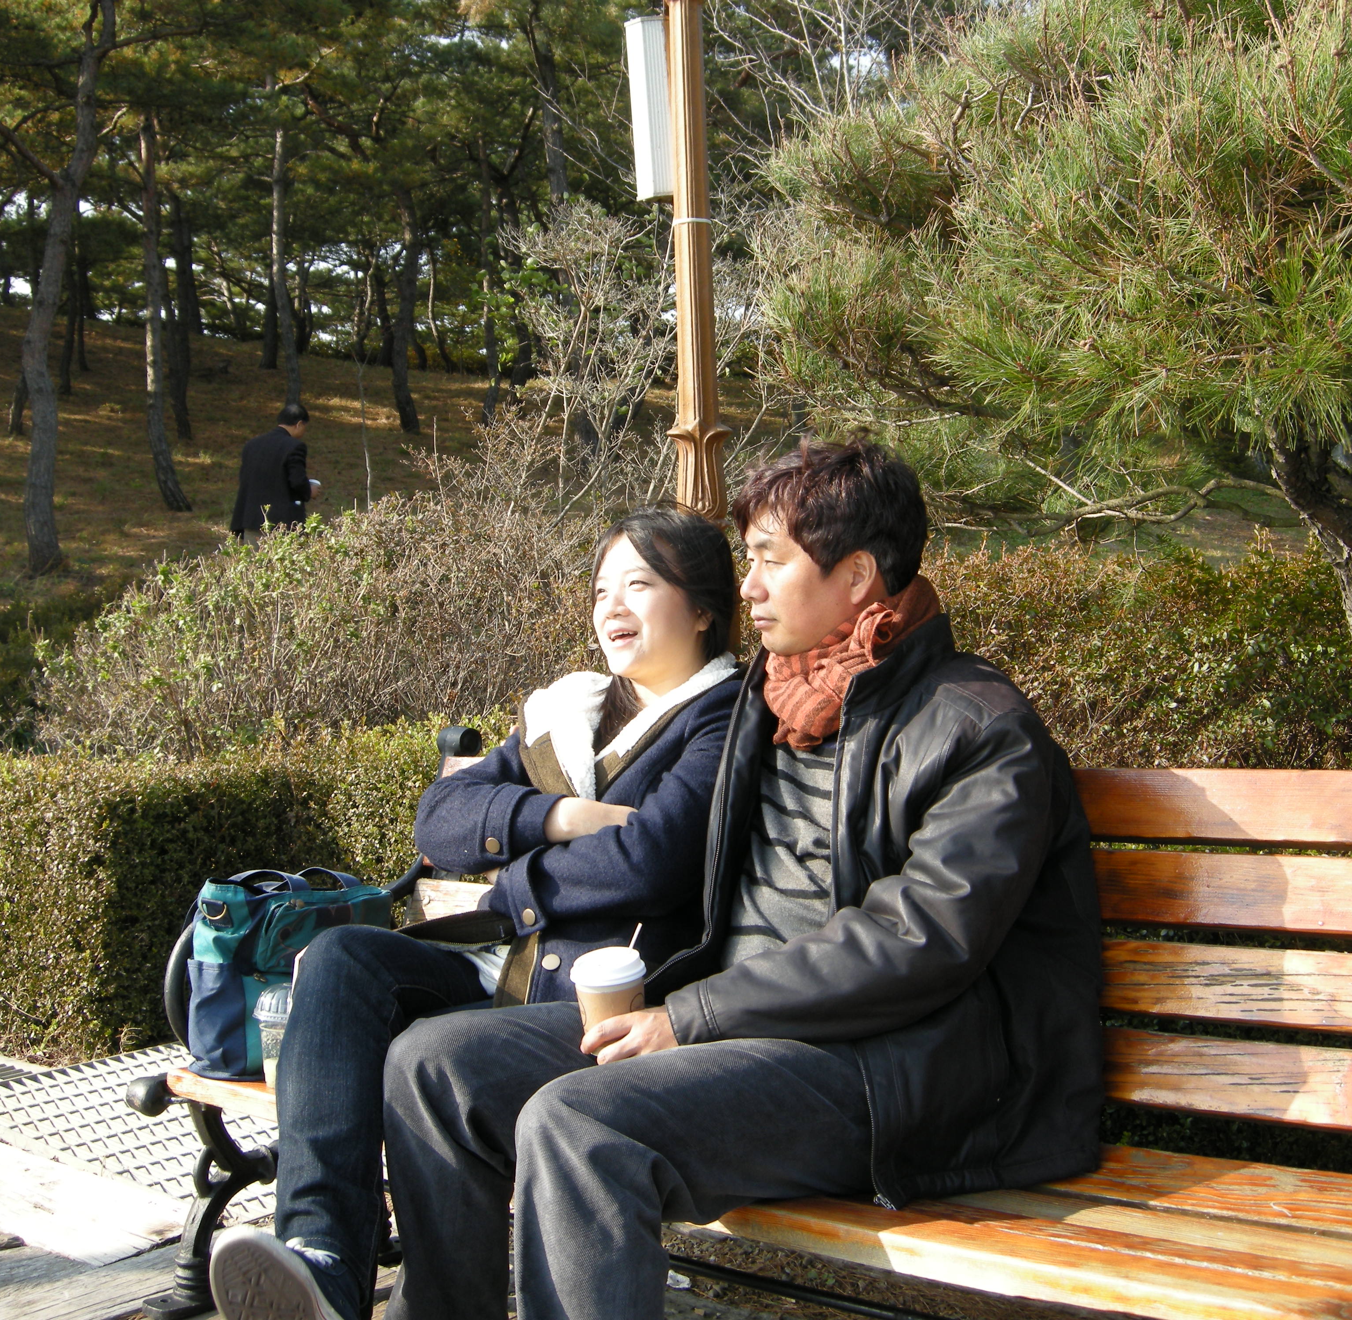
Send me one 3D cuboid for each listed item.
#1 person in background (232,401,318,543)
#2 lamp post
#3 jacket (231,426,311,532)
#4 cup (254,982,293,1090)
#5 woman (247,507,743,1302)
[{"bbox_3d":[-2.810,-0.930,12.400,0.520,1.680,0.420,-2,0,27],"label":"person in background"},{"bbox_3d":[0.045,-0.950,4.400,0.350,3.900,0.350,-2,0,41],"label":"lamp post"},{"bbox_3d":[-2.820,-1.260,12.400,0.500,0.770,0.340,-2,0,27],"label":"jacket"},{"bbox_3d":[-0.582,0.562,2.650,0.096,0.163,0.096,-2,0,0],"label":"cup"},{"bbox_3d":[-0.200,0.350,2.160,0.520,1.130,0.840,-2,0,41],"label":"woman"}]

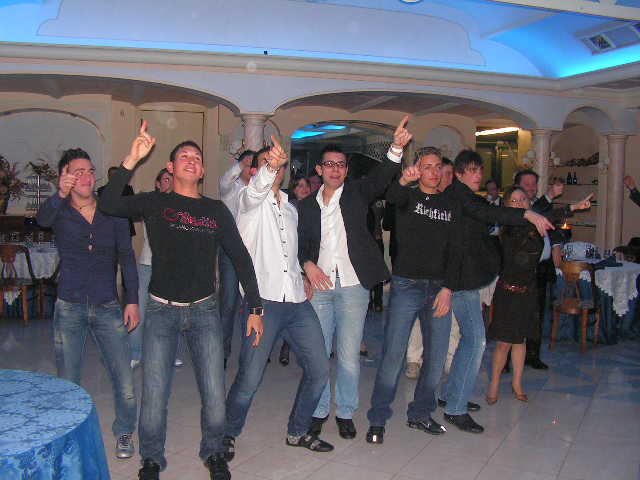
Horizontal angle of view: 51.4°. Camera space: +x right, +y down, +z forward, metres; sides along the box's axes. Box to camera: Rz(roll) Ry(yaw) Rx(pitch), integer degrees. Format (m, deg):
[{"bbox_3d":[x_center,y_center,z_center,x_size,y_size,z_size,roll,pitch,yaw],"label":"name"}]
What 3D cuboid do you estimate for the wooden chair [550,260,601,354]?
[{"bbox_3d":[2.482,0.632,6.465,0.440,0.860,0.480,3,5,31],"label":"wooden chair"}]

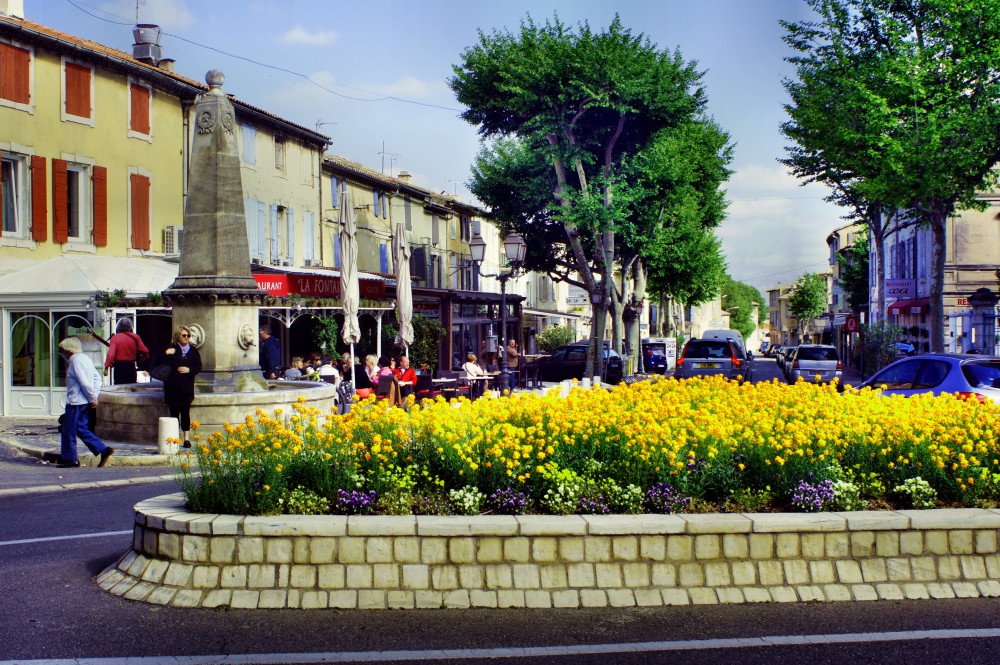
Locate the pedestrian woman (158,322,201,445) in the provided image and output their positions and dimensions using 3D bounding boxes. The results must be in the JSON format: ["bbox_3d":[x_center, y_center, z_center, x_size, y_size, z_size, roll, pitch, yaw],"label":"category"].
[{"bbox_3d":[-4.310,0.730,15.750,0.580,1.660,0.400,0,0,-23],"label":"pedestrian woman"}]

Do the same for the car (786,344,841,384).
[{"bbox_3d":[11.990,1.350,44.300,1.780,1.670,4.400,0,-1,12],"label":"car"}]

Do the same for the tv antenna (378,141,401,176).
[{"bbox_3d":[-5.400,-8.530,57.000,1.250,1.720,0.500,-1,1,-31],"label":"tv antenna"}]

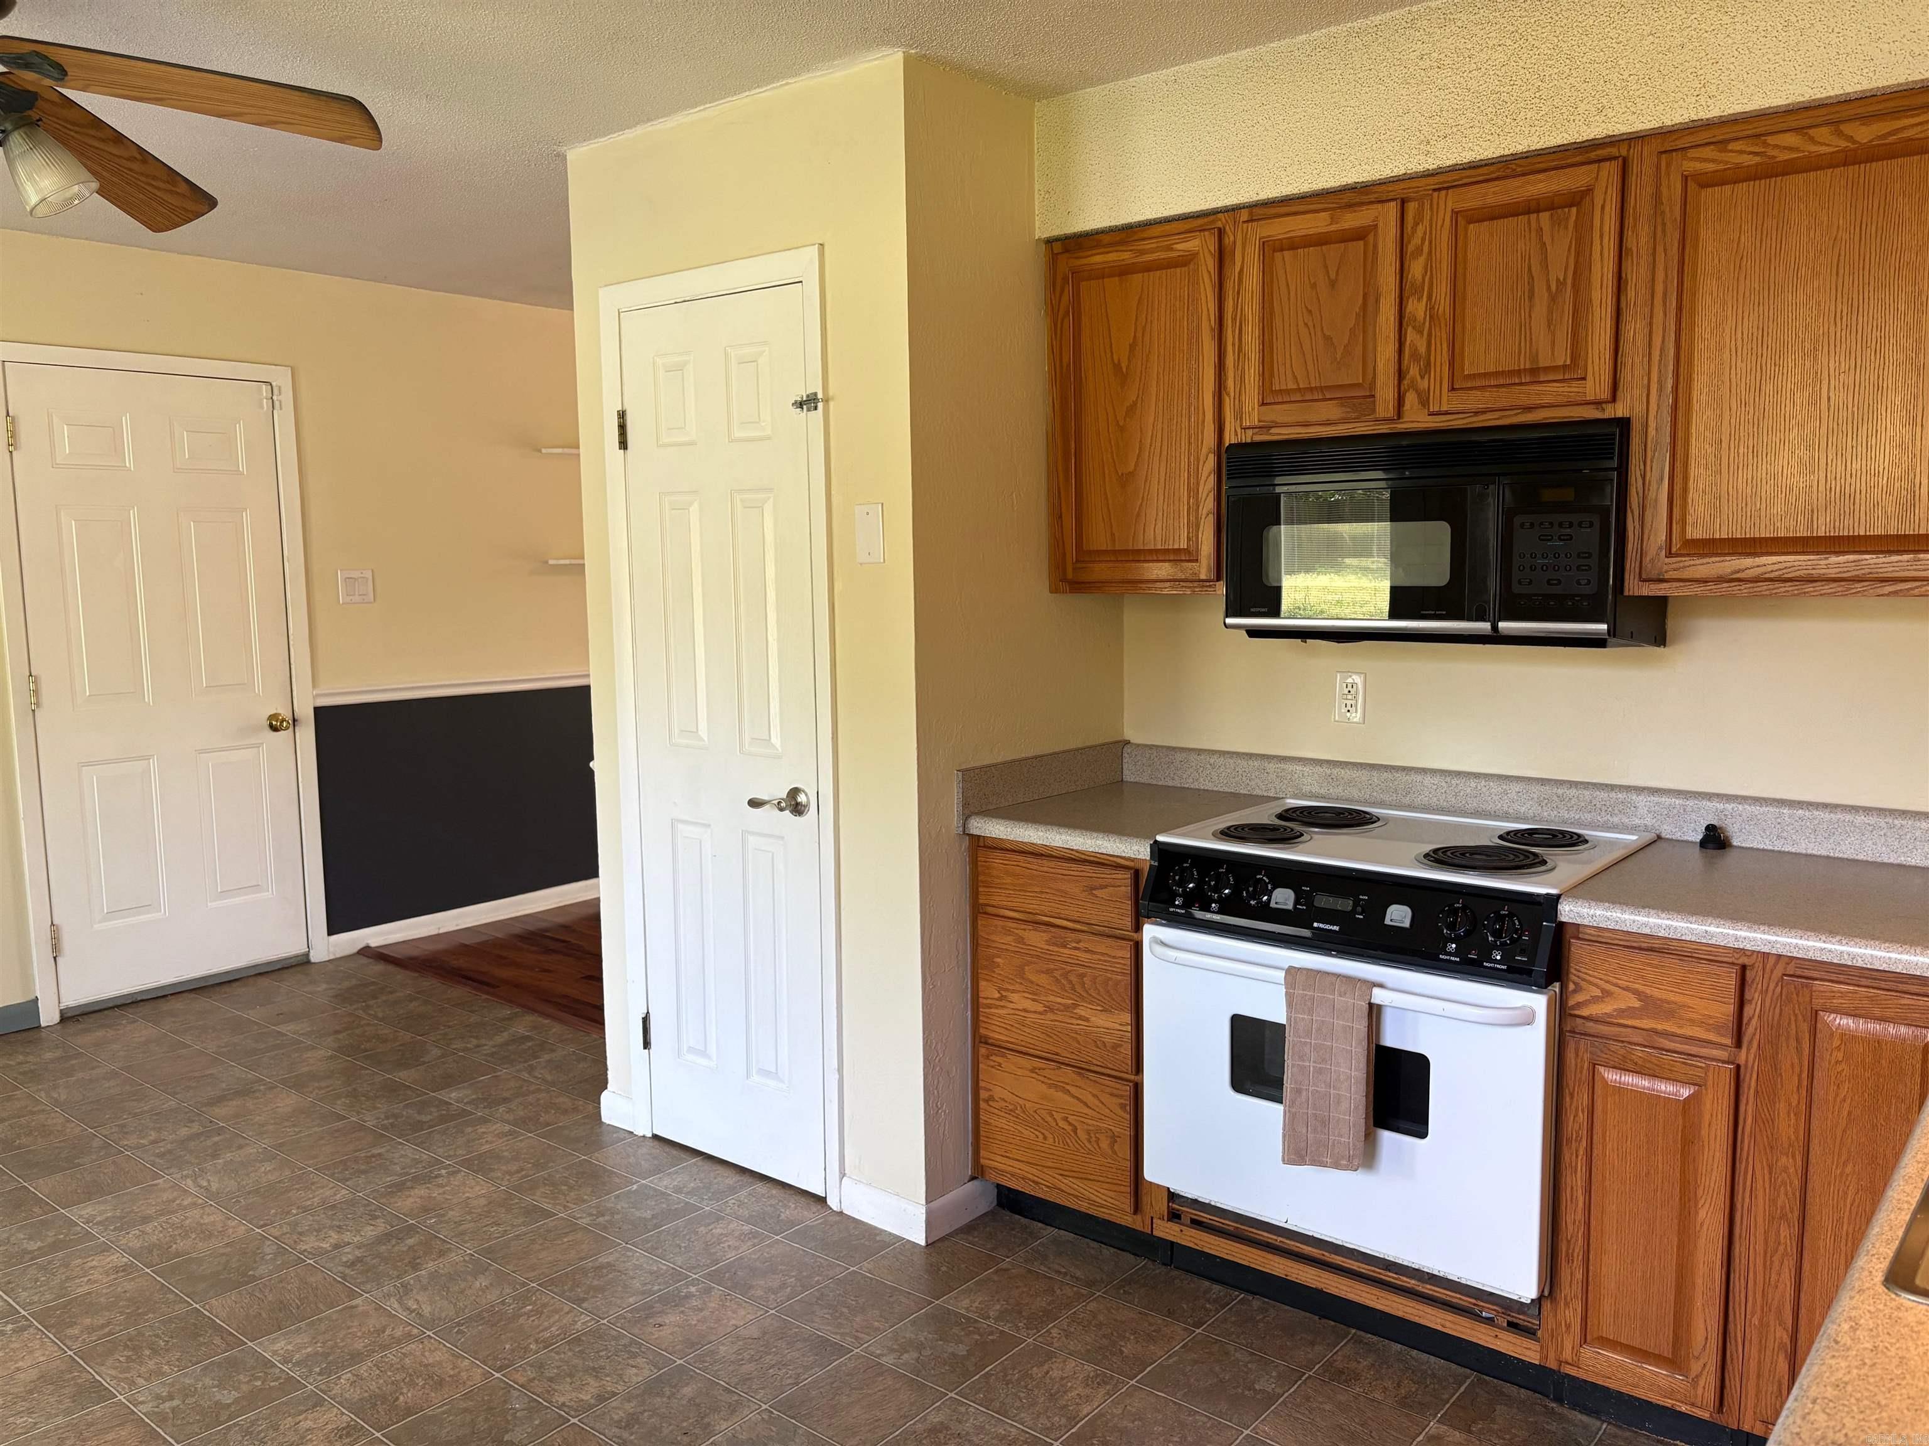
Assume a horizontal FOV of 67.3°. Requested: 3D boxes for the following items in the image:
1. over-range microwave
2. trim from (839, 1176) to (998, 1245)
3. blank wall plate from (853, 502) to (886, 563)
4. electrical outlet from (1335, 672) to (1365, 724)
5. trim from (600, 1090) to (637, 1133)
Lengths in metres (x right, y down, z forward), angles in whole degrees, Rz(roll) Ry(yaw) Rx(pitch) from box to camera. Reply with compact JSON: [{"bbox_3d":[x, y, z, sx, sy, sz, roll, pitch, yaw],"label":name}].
[{"bbox_3d":[0.945,-0.355,2.876,0.758,0.406,0.382,5,8,39],"label":"over-range microwave"},{"bbox_3d":[-0.104,1.063,3.294,0.252,0.092,0.245,5,8,39],"label":"trim"},{"bbox_3d":[-0.202,-0.398,3.042,0.077,0.125,0.009,5,8,39],"label":"blank wall plate"},{"bbox_3d":[0.857,-0.055,3.227,0.071,0.114,0.010,5,8,39],"label":"electrical outlet"},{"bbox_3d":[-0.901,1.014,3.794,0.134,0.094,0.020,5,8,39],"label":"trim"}]

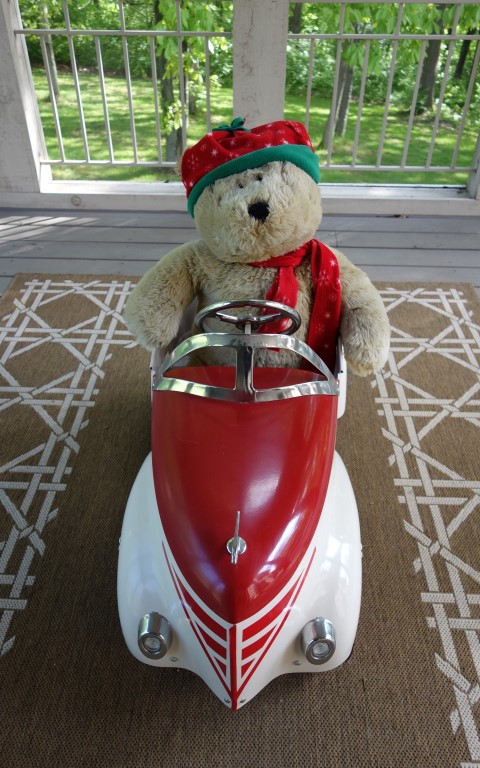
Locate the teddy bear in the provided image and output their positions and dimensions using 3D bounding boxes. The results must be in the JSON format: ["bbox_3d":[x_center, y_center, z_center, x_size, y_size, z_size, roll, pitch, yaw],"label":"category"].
[{"bbox_3d":[0.036,-0.212,1.182,0.550,0.540,0.390,1,38,1],"label":"teddy bear"}]

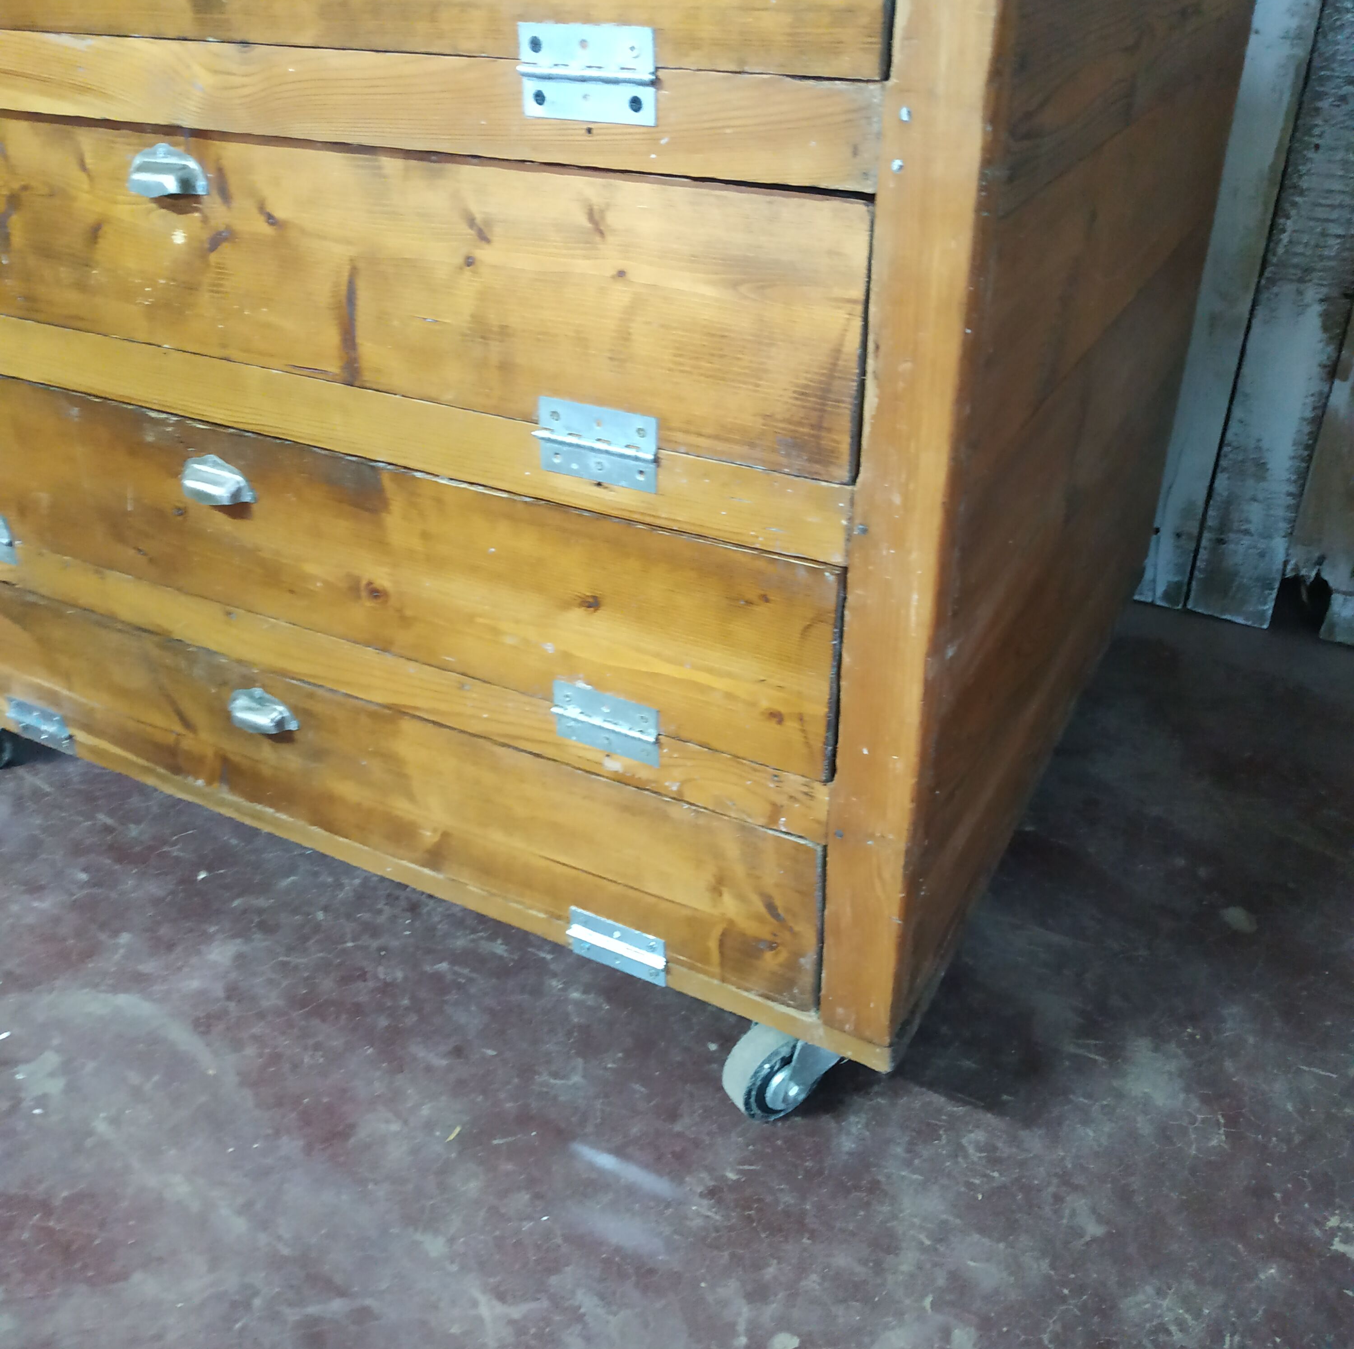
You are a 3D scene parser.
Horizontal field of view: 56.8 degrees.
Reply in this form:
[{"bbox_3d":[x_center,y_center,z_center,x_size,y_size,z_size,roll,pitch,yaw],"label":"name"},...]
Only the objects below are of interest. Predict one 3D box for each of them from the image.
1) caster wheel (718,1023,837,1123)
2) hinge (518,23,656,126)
[{"bbox_3d":[0.081,0.271,0.905,0.095,0.101,0.052,-20,37,-27],"label":"caster wheel"},{"bbox_3d":[-0.045,-0.290,0.606,0.076,0.043,0.007,15,36,24],"label":"hinge"}]

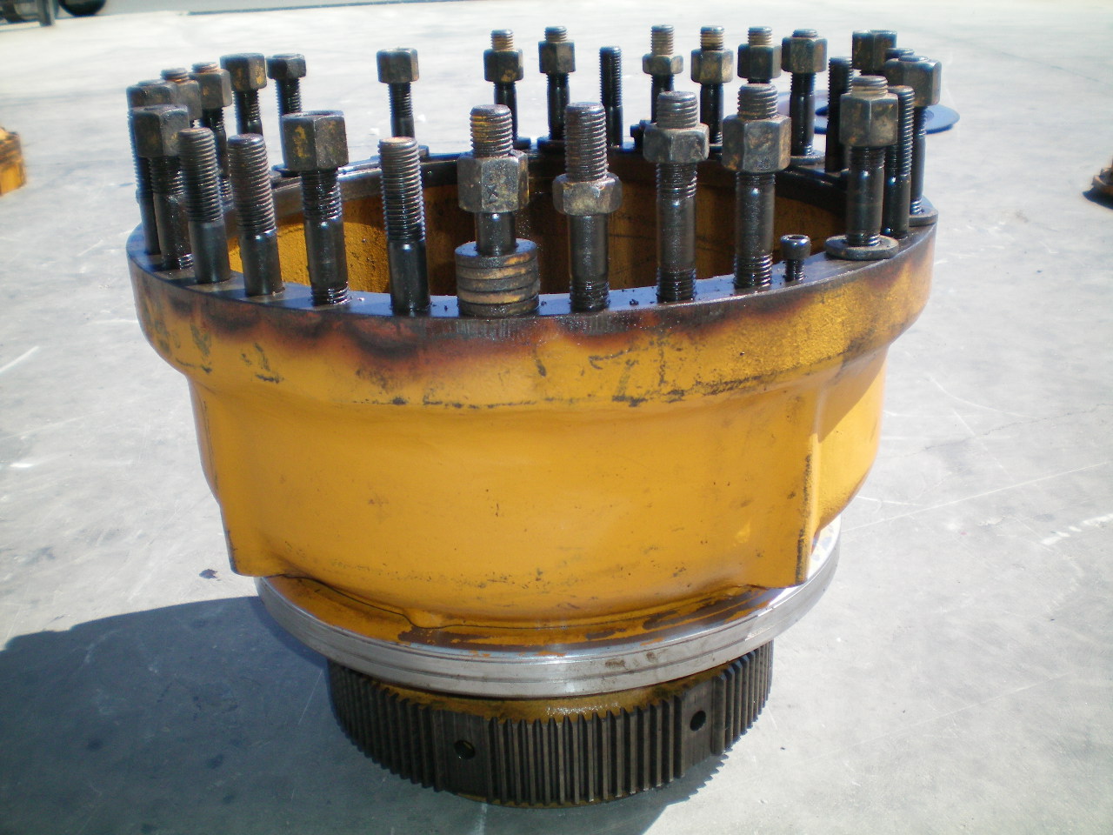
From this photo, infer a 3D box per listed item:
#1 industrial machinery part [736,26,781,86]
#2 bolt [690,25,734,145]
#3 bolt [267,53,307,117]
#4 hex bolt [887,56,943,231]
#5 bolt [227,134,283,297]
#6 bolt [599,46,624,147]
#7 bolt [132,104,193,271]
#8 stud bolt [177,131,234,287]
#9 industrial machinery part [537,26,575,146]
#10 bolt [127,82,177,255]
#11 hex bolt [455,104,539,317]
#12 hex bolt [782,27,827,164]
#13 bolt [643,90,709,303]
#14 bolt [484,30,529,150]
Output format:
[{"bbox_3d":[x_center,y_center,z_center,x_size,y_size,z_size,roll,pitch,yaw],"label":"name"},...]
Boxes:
[{"bbox_3d":[0.214,-0.341,1.284,0.046,0.128,0.046,2,22,9],"label":"industrial machinery part"},{"bbox_3d":[0.167,-0.353,1.304,0.044,0.121,0.039,0,21,7],"label":"bolt"},{"bbox_3d":[-0.277,-0.315,1.274,0.045,0.115,0.045,-6,22,-11],"label":"bolt"},{"bbox_3d":[0.279,-0.219,0.961,0.051,0.126,0.051,4,22,15],"label":"hex bolt"},{"bbox_3d":[-0.206,-0.137,0.834,0.026,0.105,0.026,-7,22,-13],"label":"bolt"},{"bbox_3d":[0.062,-0.360,1.374,0.026,0.105,0.026,-1,22,3],"label":"bolt"},{"bbox_3d":[-0.286,-0.168,0.900,0.039,0.117,0.044,-9,22,-16],"label":"bolt"},{"bbox_3d":[-0.249,-0.149,0.867,0.026,0.105,0.026,-8,22,-15],"label":"stud bolt"},{"bbox_3d":[0.003,-0.372,1.380,0.047,0.127,0.047,-2,22,1],"label":"industrial machinery part"},{"bbox_3d":[-0.319,-0.196,0.961,0.042,0.128,0.042,-9,22,-16],"label":"bolt"},{"bbox_3d":[-0.039,-0.129,0.761,0.051,0.126,0.051,-3,21,-2],"label":"hex bolt"},{"bbox_3d":[0.251,-0.324,1.240,0.049,0.128,0.049,3,22,11],"label":"hex bolt"},{"bbox_3d":[0.076,-0.139,0.773,0.039,0.128,0.044,0,21,6],"label":"bolt"},{"bbox_3d":[-0.057,-0.364,1.365,0.049,0.130,0.049,-3,21,-2],"label":"bolt"}]

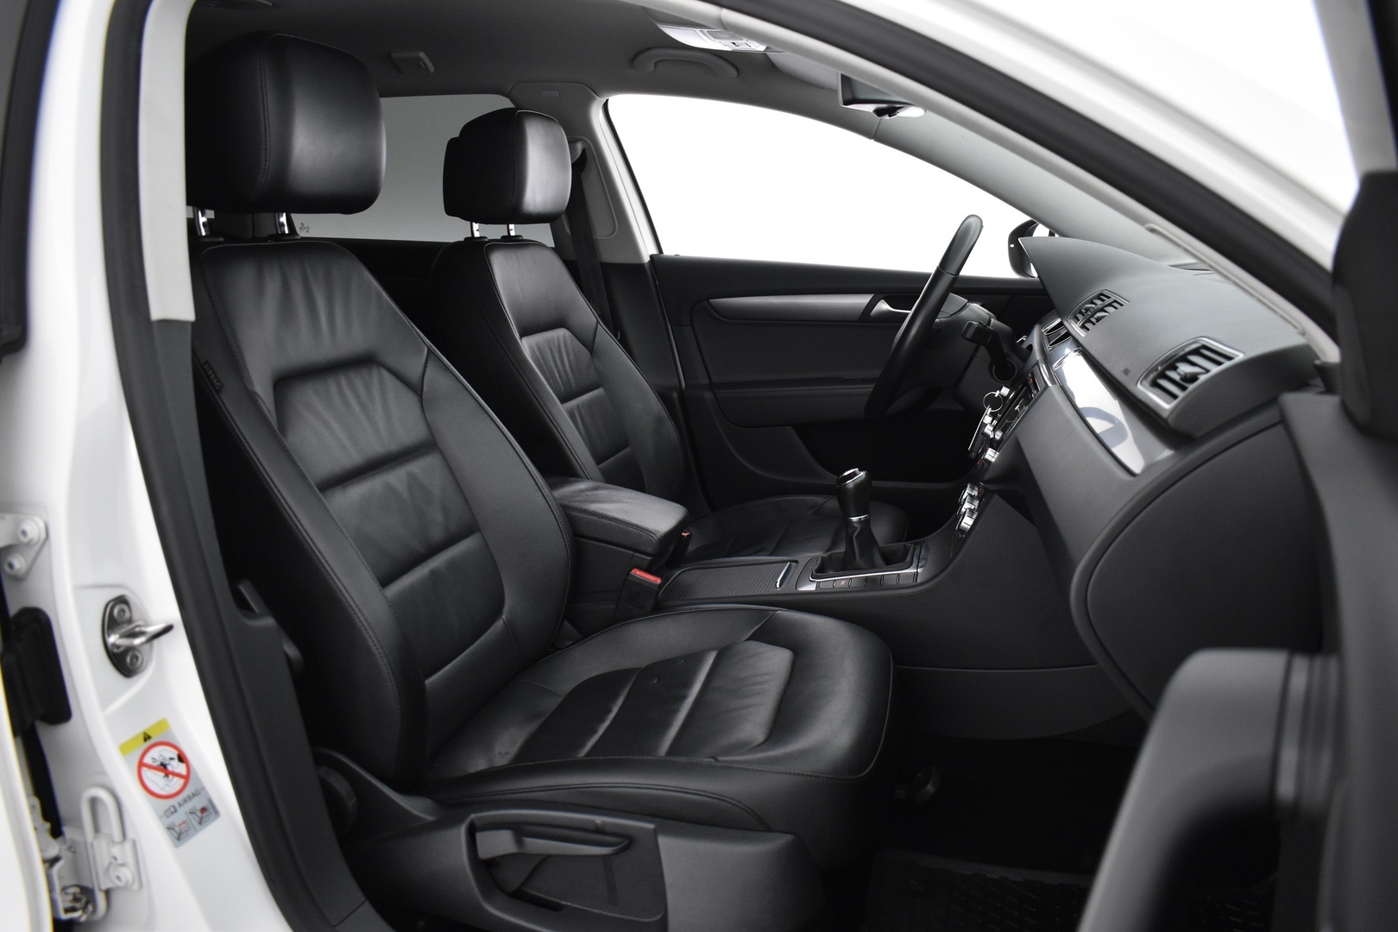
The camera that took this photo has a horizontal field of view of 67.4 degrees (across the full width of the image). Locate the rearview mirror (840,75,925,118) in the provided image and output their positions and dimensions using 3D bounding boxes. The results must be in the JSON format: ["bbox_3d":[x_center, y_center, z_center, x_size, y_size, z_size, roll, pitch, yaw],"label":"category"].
[{"bbox_3d":[0.256,-0.518,1.414,0.050,0.072,0.230,-5,13,-23],"label":"rearview mirror"}]

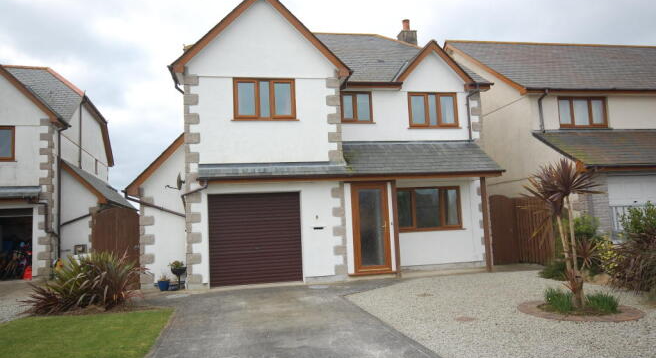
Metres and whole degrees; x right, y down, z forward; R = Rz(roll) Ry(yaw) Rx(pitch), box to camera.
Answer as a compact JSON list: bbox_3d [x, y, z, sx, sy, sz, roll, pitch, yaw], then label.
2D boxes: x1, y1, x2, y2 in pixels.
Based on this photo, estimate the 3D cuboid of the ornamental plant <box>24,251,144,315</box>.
[{"bbox_3d":[-4.475,1.873,8.496,2.150,1.080,1.550,1,-7,-28],"label":"ornamental plant"}]

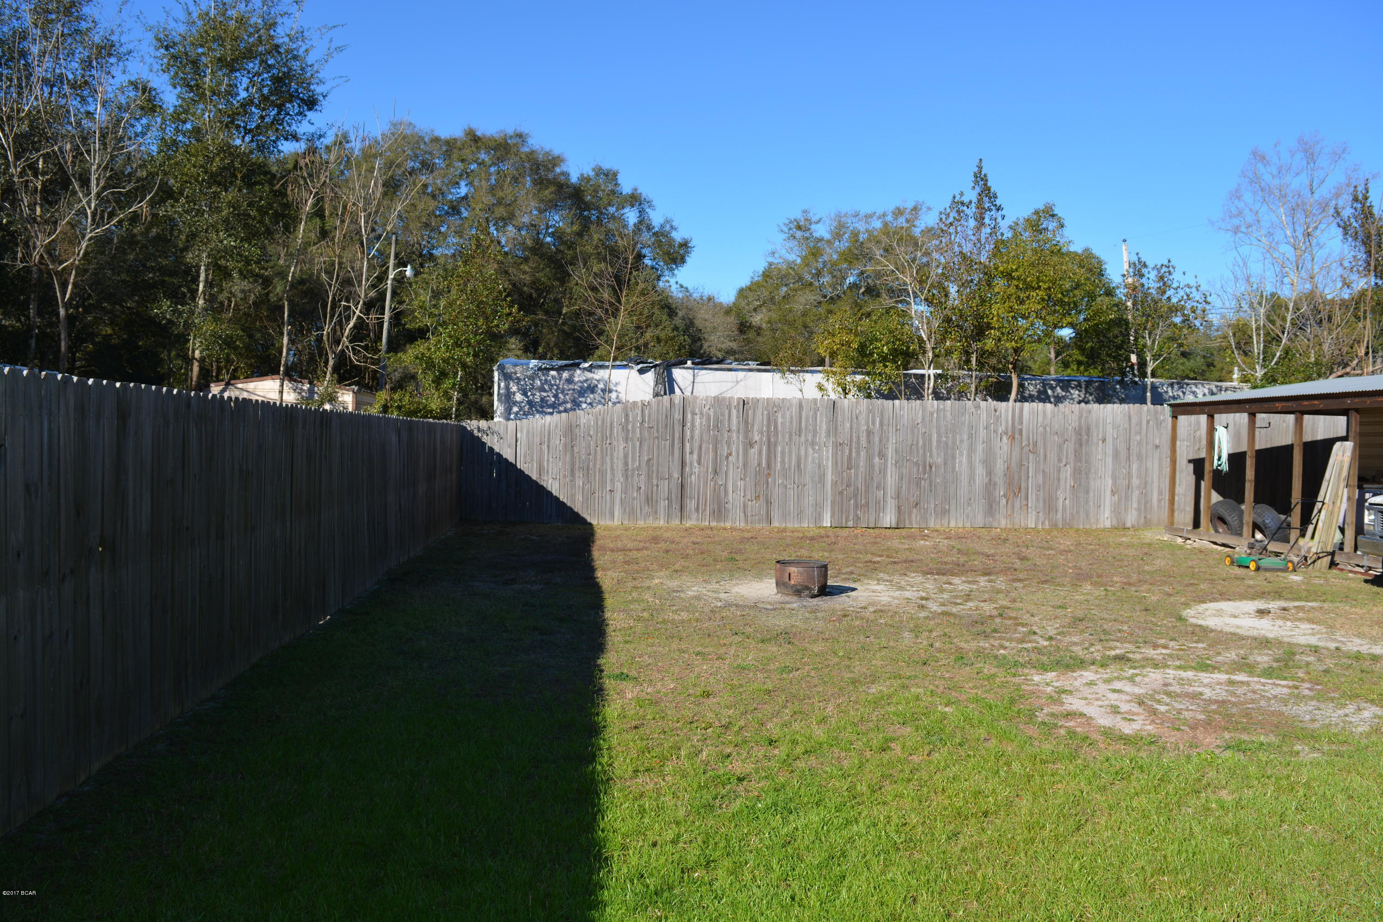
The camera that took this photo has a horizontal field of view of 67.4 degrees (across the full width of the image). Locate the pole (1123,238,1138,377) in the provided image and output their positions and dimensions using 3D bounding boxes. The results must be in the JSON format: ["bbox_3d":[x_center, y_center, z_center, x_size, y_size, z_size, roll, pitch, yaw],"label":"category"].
[{"bbox_3d":[17.714,-3.903,41.395,0.280,9.840,0.280,-5,1,0],"label":"pole"}]

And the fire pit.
[{"bbox_3d":[1.159,1.225,10.850,0.545,0.320,0.545,1,1,0],"label":"fire pit"}]

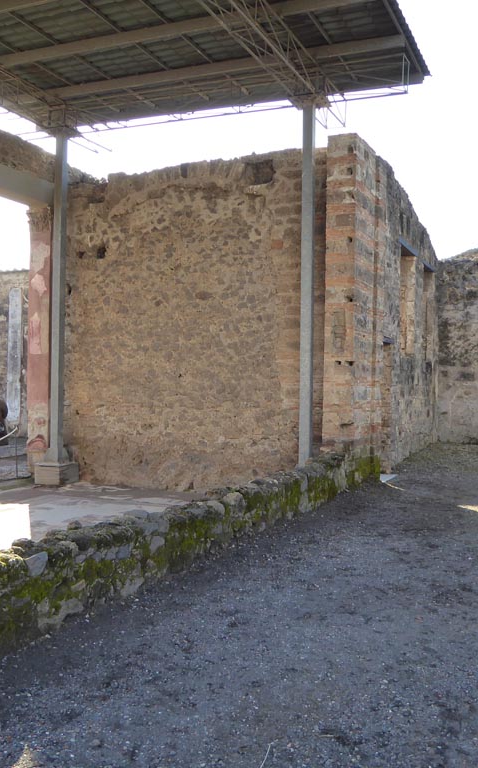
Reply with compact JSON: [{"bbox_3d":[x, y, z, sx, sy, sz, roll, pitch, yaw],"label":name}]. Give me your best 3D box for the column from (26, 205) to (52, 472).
[{"bbox_3d":[-3.293,-0.709,11.900,0.430,4.581,0.410,1,0,25],"label":"column"}]

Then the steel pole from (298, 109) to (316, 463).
[{"bbox_3d":[0.923,-1.223,9.750,0.160,5.217,0.160,1,0,25],"label":"steel pole"}]

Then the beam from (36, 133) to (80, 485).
[{"bbox_3d":[-2.940,-1.237,11.550,0.470,5.692,0.470,1,0,25],"label":"beam"}]

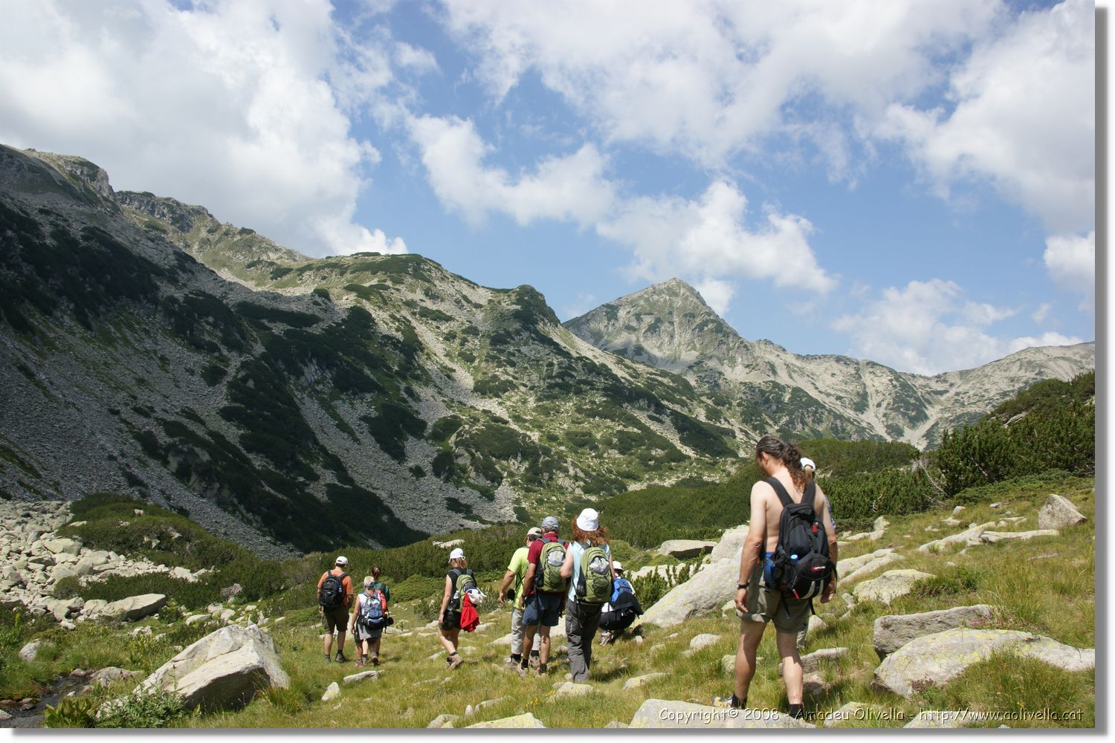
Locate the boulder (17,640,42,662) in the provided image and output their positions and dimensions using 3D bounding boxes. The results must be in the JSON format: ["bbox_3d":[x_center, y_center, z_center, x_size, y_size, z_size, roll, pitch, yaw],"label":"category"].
[{"bbox_3d":[-8.649,4.583,13.700,0.400,0.350,0.360,4,-7,-31],"label":"boulder"}]

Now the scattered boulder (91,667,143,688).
[{"bbox_3d":[-6.530,4.536,12.400,0.800,0.290,0.500,3,-7,-27],"label":"scattered boulder"}]

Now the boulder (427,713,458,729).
[{"bbox_3d":[-0.971,2.969,7.086,0.268,0.132,0.201,0,-3,-7],"label":"boulder"}]

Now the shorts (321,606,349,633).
[{"bbox_3d":[-3.673,4.077,13.800,0.430,0.500,0.320,0,-6,5],"label":"shorts"}]

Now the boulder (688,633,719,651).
[{"bbox_3d":[1.510,2.789,8.604,0.326,0.188,0.244,-1,-3,10],"label":"boulder"}]

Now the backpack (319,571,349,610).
[{"bbox_3d":[-3.662,3.551,13.600,0.360,0.570,0.280,-1,-6,6],"label":"backpack"}]

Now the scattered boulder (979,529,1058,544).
[{"bbox_3d":[8.274,2.978,15.000,1.380,0.240,0.600,-2,-6,17],"label":"scattered boulder"}]

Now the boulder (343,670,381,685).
[{"bbox_3d":[-2.727,4.262,11.634,0.526,0.186,0.316,1,-3,-13],"label":"boulder"}]

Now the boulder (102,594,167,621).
[{"bbox_3d":[-9.073,5.062,17.921,1.414,0.561,0.990,2,-3,-27],"label":"boulder"}]

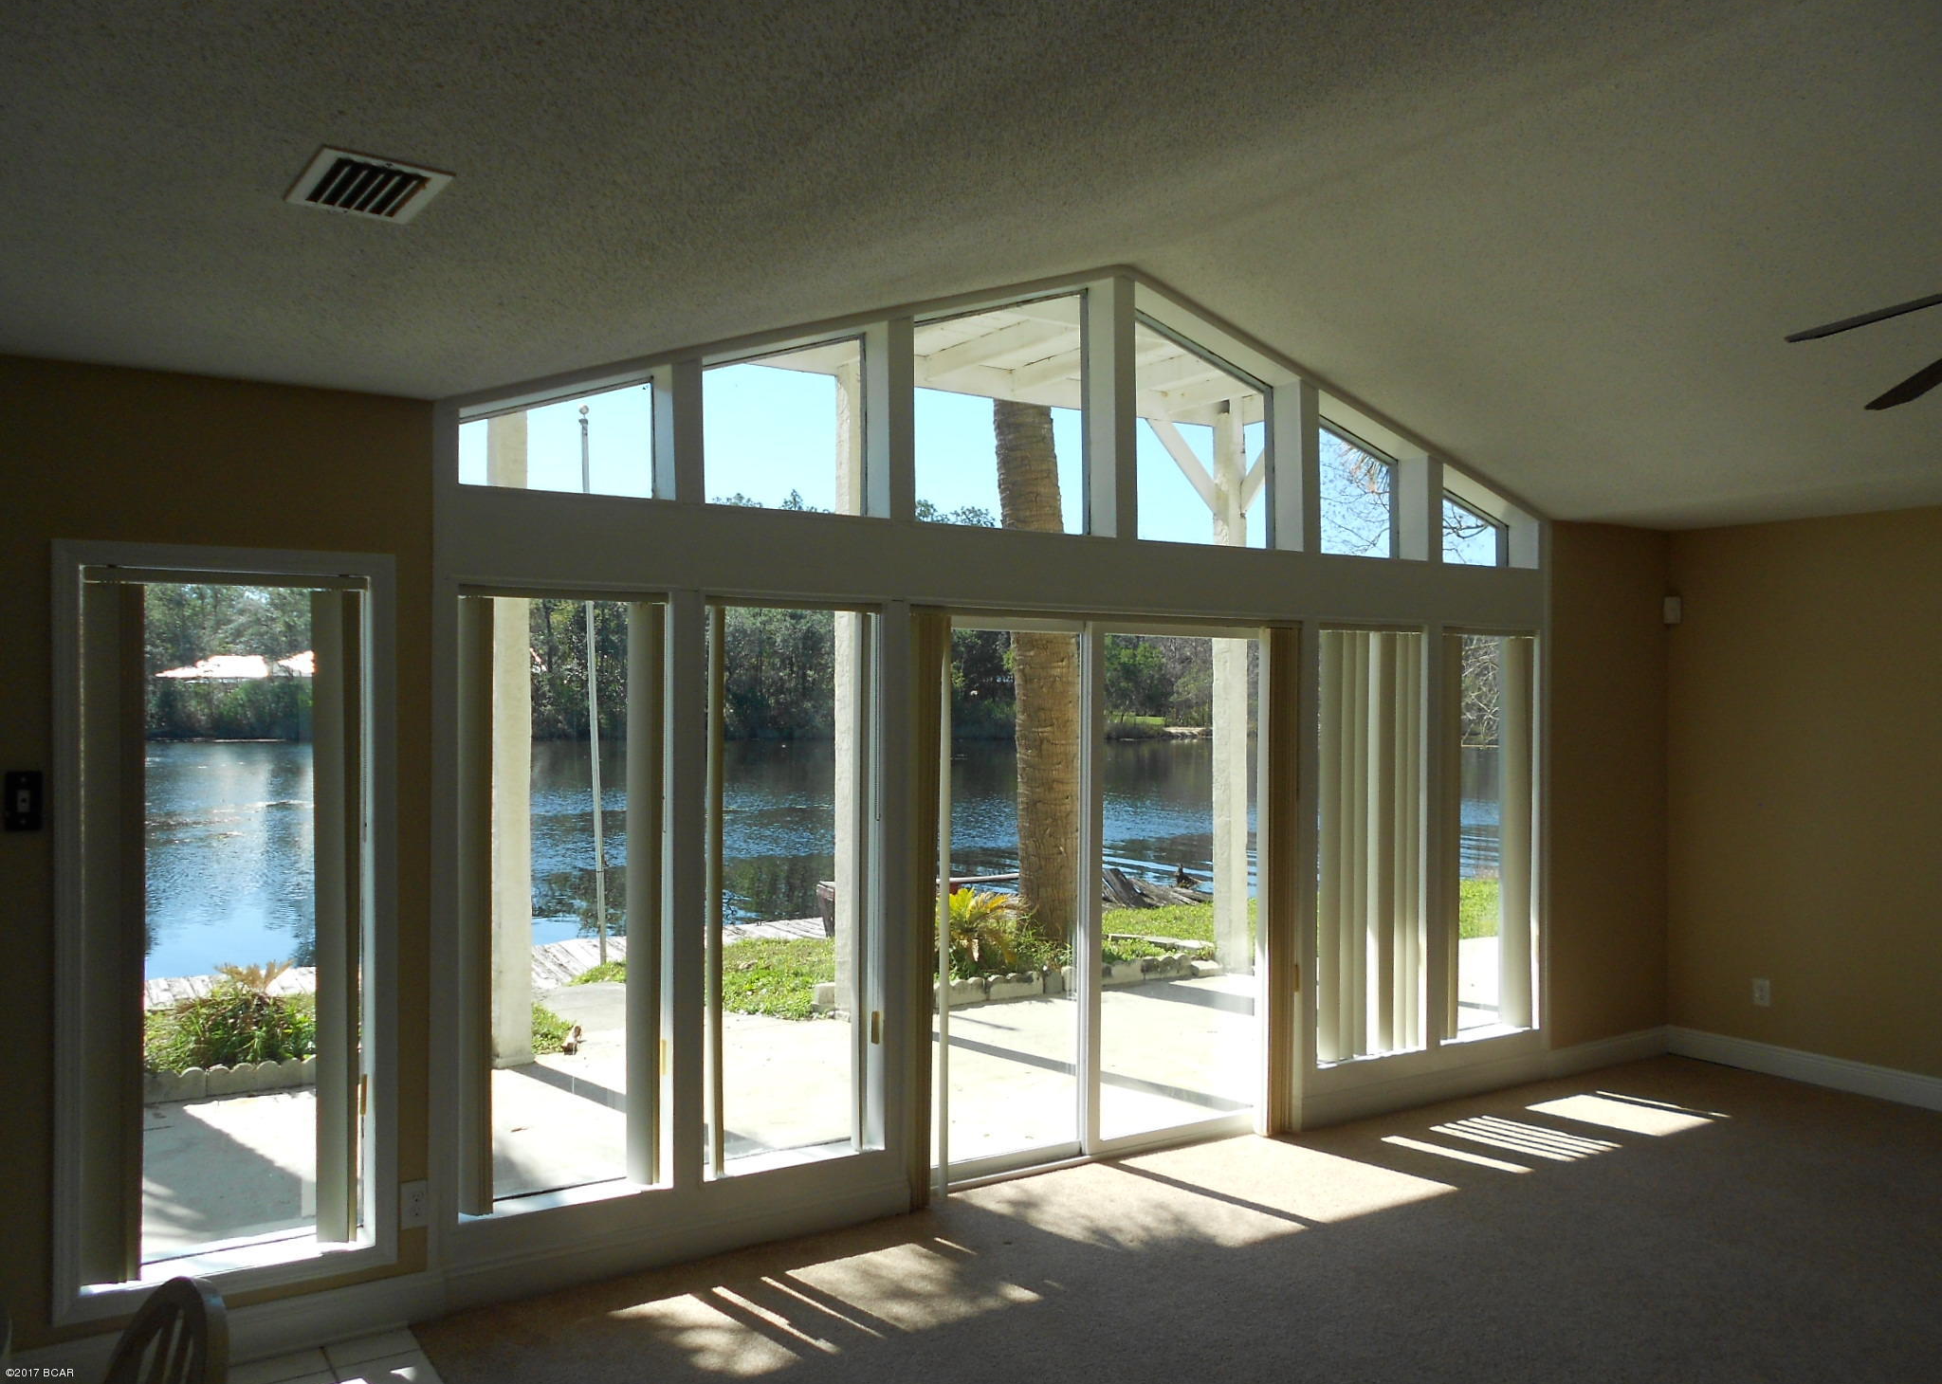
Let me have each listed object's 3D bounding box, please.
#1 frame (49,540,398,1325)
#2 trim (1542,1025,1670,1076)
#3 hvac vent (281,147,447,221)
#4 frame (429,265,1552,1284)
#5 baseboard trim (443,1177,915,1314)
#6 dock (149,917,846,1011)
[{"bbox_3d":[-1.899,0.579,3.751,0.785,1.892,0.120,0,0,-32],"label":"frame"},{"bbox_3d":[2.955,1.658,6.726,0.898,0.130,0.020,0,0,-32],"label":"trim"},{"bbox_3d":[-0.962,-0.795,2.328,0.193,0.026,0.286,0,-1,-37],"label":"hvac vent"},{"bbox_3d":[0.527,0.061,5.302,4.791,3.195,0.170,0,0,-32],"label":"frame"},{"bbox_3d":[-0.815,1.635,4.366,1.482,0.130,0.020,0,0,-32],"label":"baseboard trim"},{"bbox_3d":[-3.287,2.161,11.355,5.500,0.170,1.320,0,0,-32],"label":"dock"}]

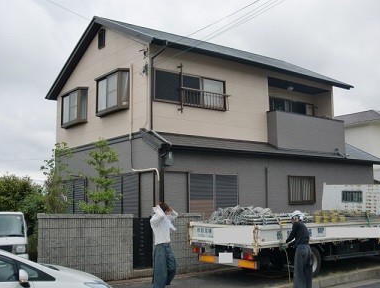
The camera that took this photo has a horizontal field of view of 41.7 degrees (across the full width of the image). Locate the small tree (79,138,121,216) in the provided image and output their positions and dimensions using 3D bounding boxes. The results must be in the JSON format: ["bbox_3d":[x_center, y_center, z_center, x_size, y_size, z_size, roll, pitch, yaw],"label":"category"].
[{"bbox_3d":[-2.213,1.442,12.208,0.980,3.157,0.980,5,-9,-38],"label":"small tree"}]

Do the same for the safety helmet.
[{"bbox_3d":[2.050,1.355,9.500,0.270,0.165,0.215,-10,0,-35],"label":"safety helmet"}]

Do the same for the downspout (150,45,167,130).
[{"bbox_3d":[-0.815,-1.569,13.392,0.100,2.350,0.780,5,-9,-38],"label":"downspout"}]

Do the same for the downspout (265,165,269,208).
[{"bbox_3d":[2.397,1.925,15.410,0.090,2.580,0.090,5,-9,-38],"label":"downspout"}]

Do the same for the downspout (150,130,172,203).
[{"bbox_3d":[-0.723,1.234,12.967,0.120,3.420,0.900,5,-9,-38],"label":"downspout"}]

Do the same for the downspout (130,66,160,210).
[{"bbox_3d":[-1.263,0.218,13.646,0.090,5.420,1.470,5,-9,-38],"label":"downspout"}]

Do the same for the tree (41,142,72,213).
[{"bbox_3d":[-3.263,1.498,12.201,0.760,3.071,0.760,5,-9,-38],"label":"tree"}]

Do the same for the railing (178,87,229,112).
[{"bbox_3d":[0.456,-1.280,14.736,1.850,0.580,0.200,5,-9,-38],"label":"railing"}]

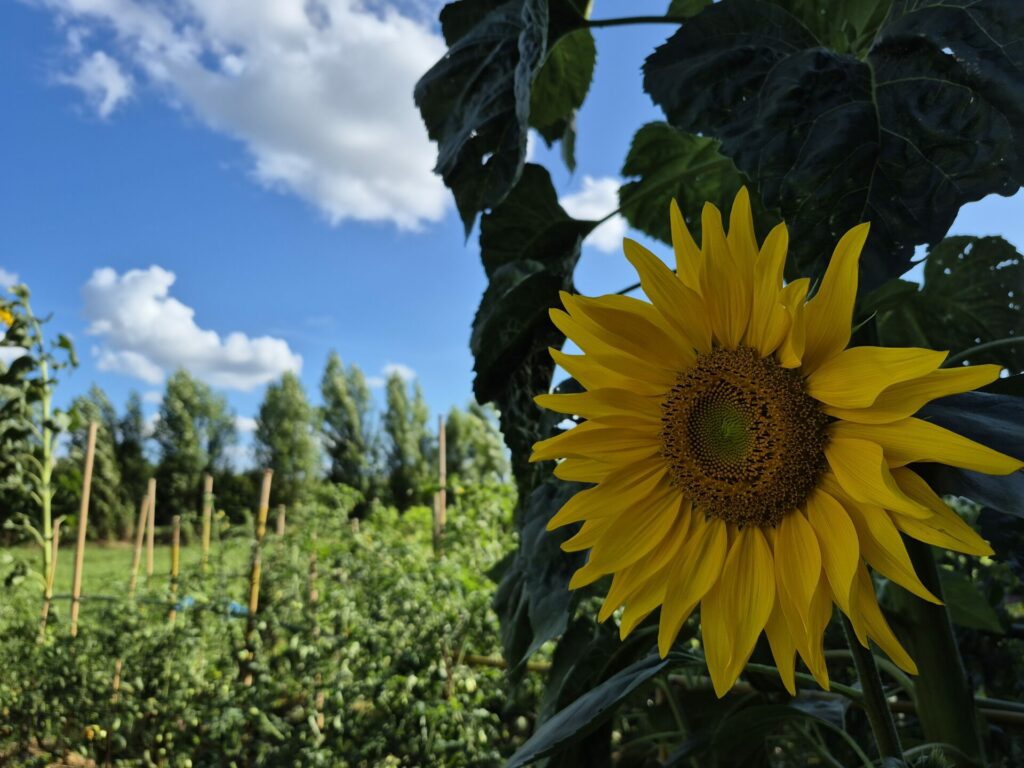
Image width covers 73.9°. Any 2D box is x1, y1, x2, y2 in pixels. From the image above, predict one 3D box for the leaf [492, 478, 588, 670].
[{"bbox_3d":[0.034,0.202,0.720,0.110,0.195,0.085,-4,-12,20],"label":"leaf"}]

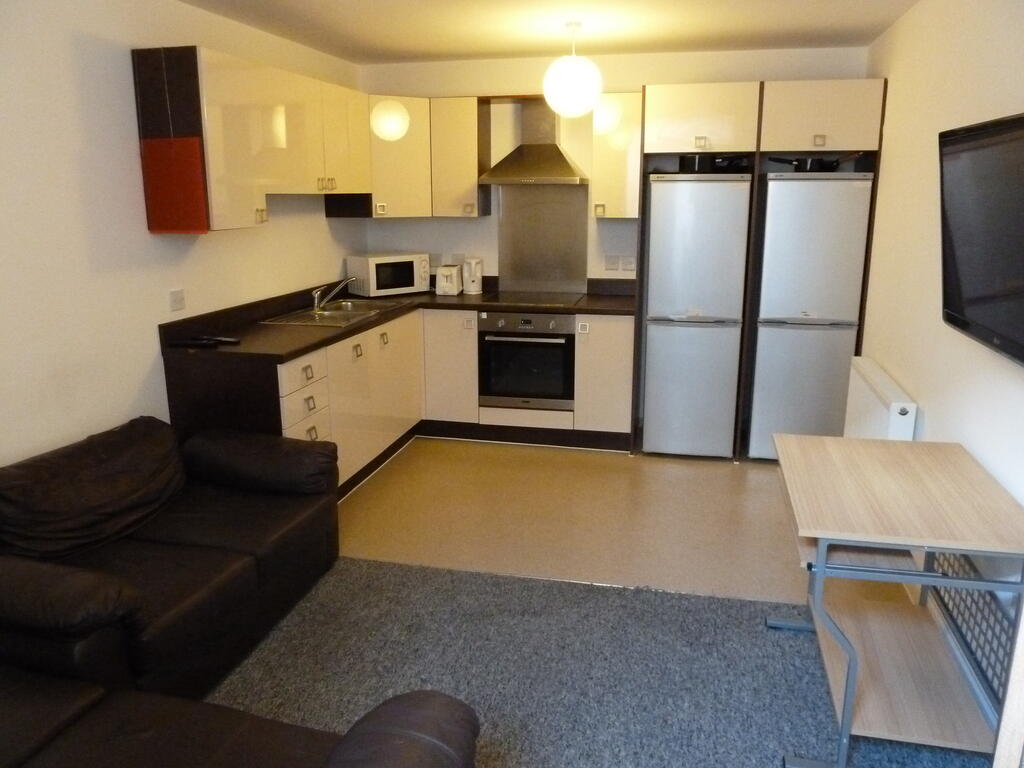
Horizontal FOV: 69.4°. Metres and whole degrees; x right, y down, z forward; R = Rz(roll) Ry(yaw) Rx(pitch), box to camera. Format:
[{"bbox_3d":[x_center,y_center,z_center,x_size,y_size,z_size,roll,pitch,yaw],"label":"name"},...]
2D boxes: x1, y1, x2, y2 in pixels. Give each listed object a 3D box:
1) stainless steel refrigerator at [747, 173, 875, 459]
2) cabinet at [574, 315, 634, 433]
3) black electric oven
[{"bbox_3d":[1.693,-0.393,4.327,0.540,1.631,0.575,3,14,14],"label":"stainless steel refrigerator"},{"bbox_3d":[0.617,-0.124,4.670,0.344,0.710,0.600,3,14,14],"label":"cabinet"},{"bbox_3d":[0.147,-0.192,4.759,0.597,0.597,0.570,3,14,13],"label":"black electric oven"}]

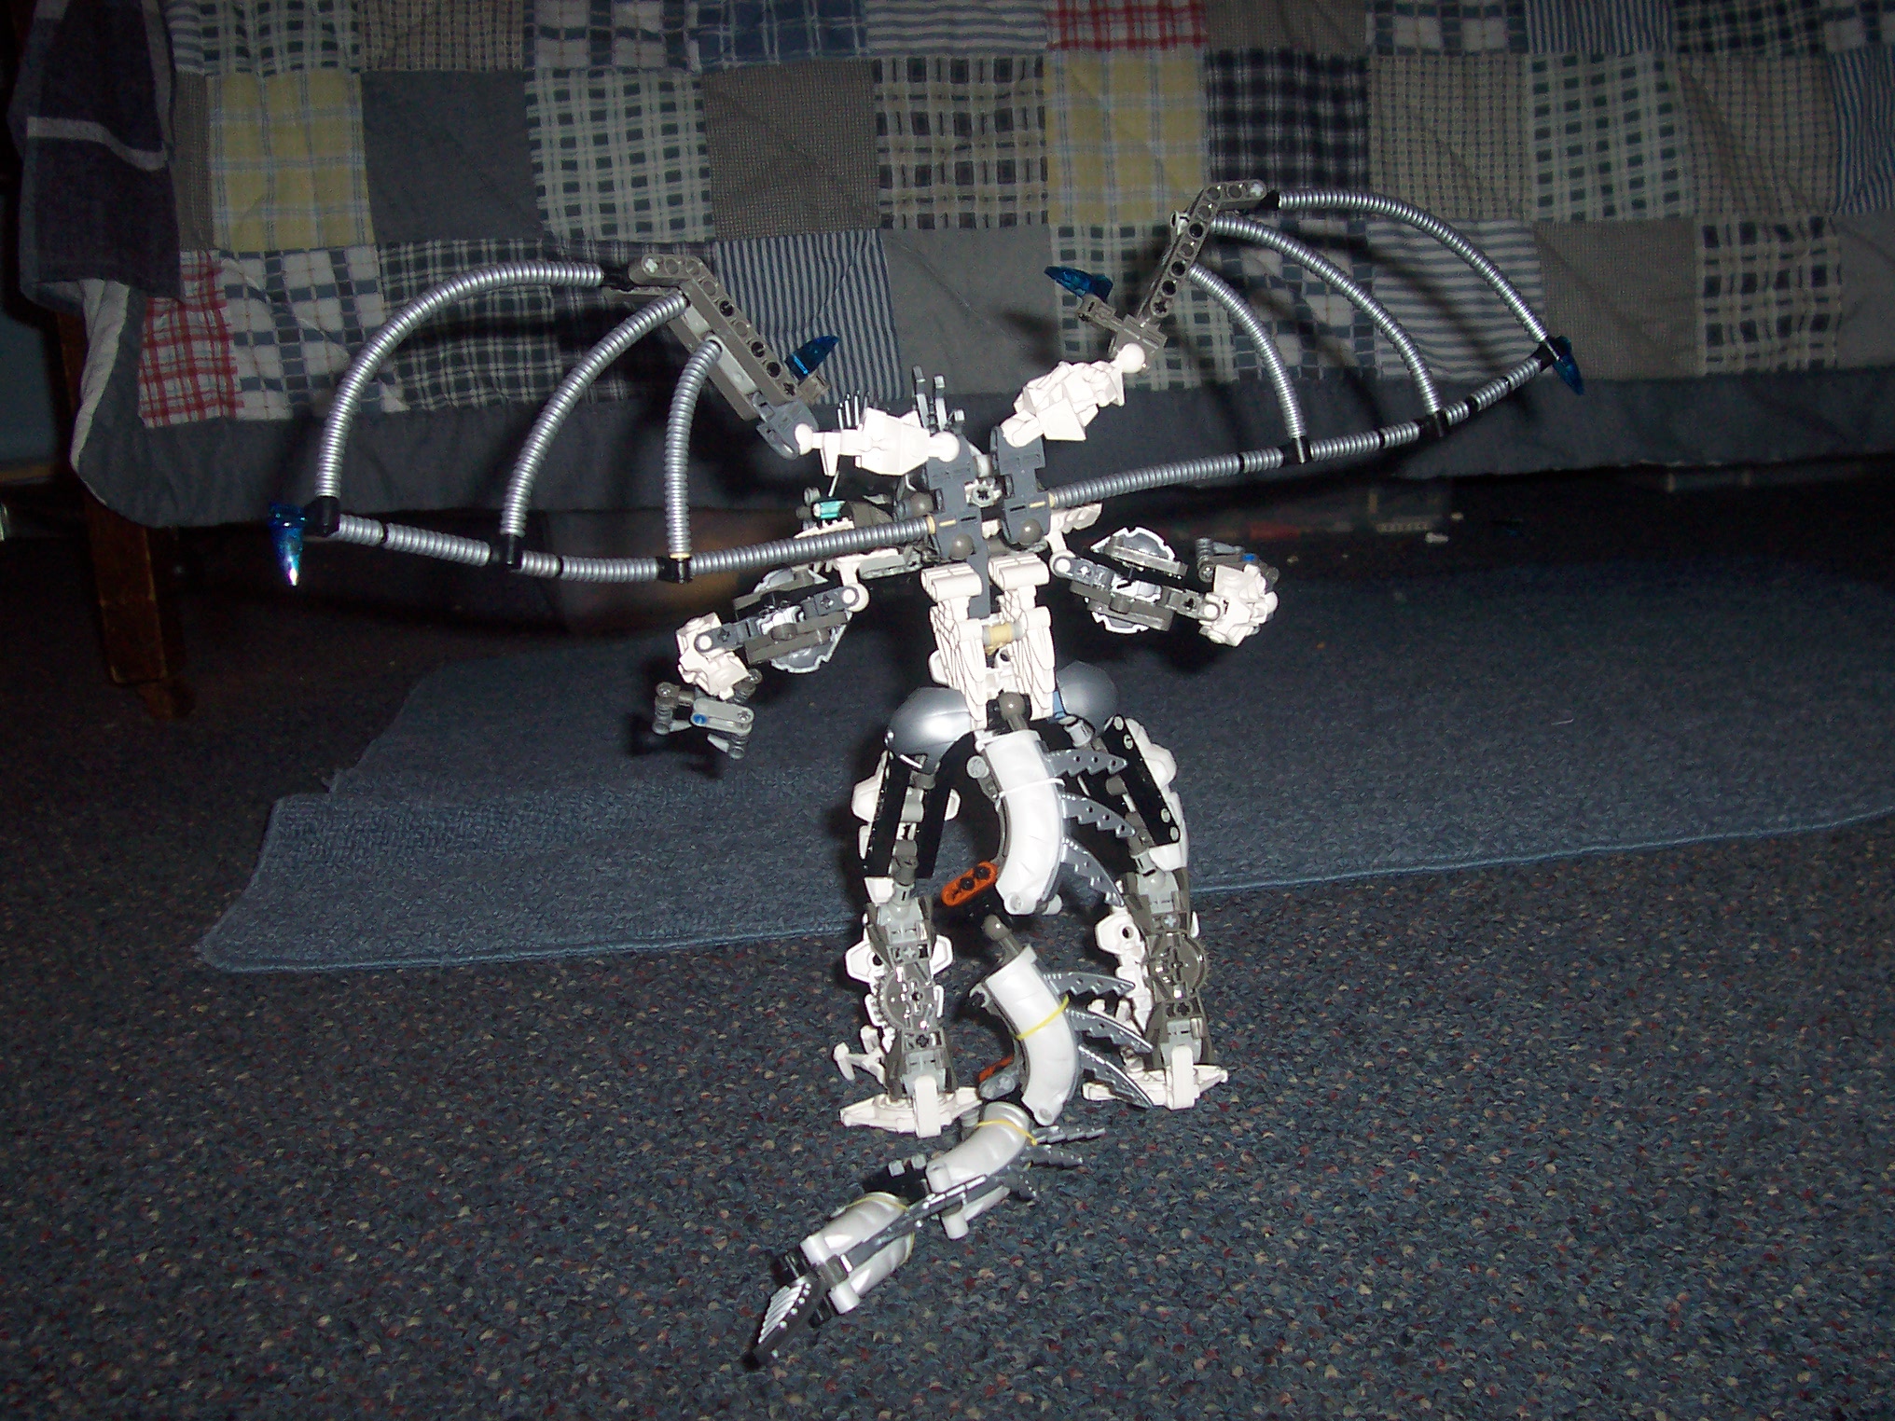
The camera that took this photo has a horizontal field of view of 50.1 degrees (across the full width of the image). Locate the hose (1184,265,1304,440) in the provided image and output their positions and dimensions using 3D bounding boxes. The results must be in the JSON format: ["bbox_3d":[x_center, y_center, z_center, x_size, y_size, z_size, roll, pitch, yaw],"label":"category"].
[{"bbox_3d":[0.103,-0.125,0.702,0.042,0.064,0.009,-7,9,-14],"label":"hose"}]

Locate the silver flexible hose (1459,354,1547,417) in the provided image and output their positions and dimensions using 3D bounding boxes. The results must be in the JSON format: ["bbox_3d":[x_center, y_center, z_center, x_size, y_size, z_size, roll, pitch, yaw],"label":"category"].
[{"bbox_3d":[0.204,-0.119,0.739,0.038,0.009,0.007,-30,23,-20],"label":"silver flexible hose"}]

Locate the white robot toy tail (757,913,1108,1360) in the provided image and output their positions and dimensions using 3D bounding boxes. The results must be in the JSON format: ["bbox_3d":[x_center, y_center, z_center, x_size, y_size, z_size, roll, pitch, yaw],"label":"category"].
[{"bbox_3d":[-0.011,0.123,0.606,0.052,0.071,0.158,7,17,36],"label":"white robot toy tail"}]

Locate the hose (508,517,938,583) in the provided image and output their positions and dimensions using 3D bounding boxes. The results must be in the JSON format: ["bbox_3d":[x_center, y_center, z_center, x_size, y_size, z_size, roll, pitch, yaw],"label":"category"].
[{"bbox_3d":[-0.065,-0.048,0.616,0.150,0.014,0.013,-8,14,-35],"label":"hose"}]

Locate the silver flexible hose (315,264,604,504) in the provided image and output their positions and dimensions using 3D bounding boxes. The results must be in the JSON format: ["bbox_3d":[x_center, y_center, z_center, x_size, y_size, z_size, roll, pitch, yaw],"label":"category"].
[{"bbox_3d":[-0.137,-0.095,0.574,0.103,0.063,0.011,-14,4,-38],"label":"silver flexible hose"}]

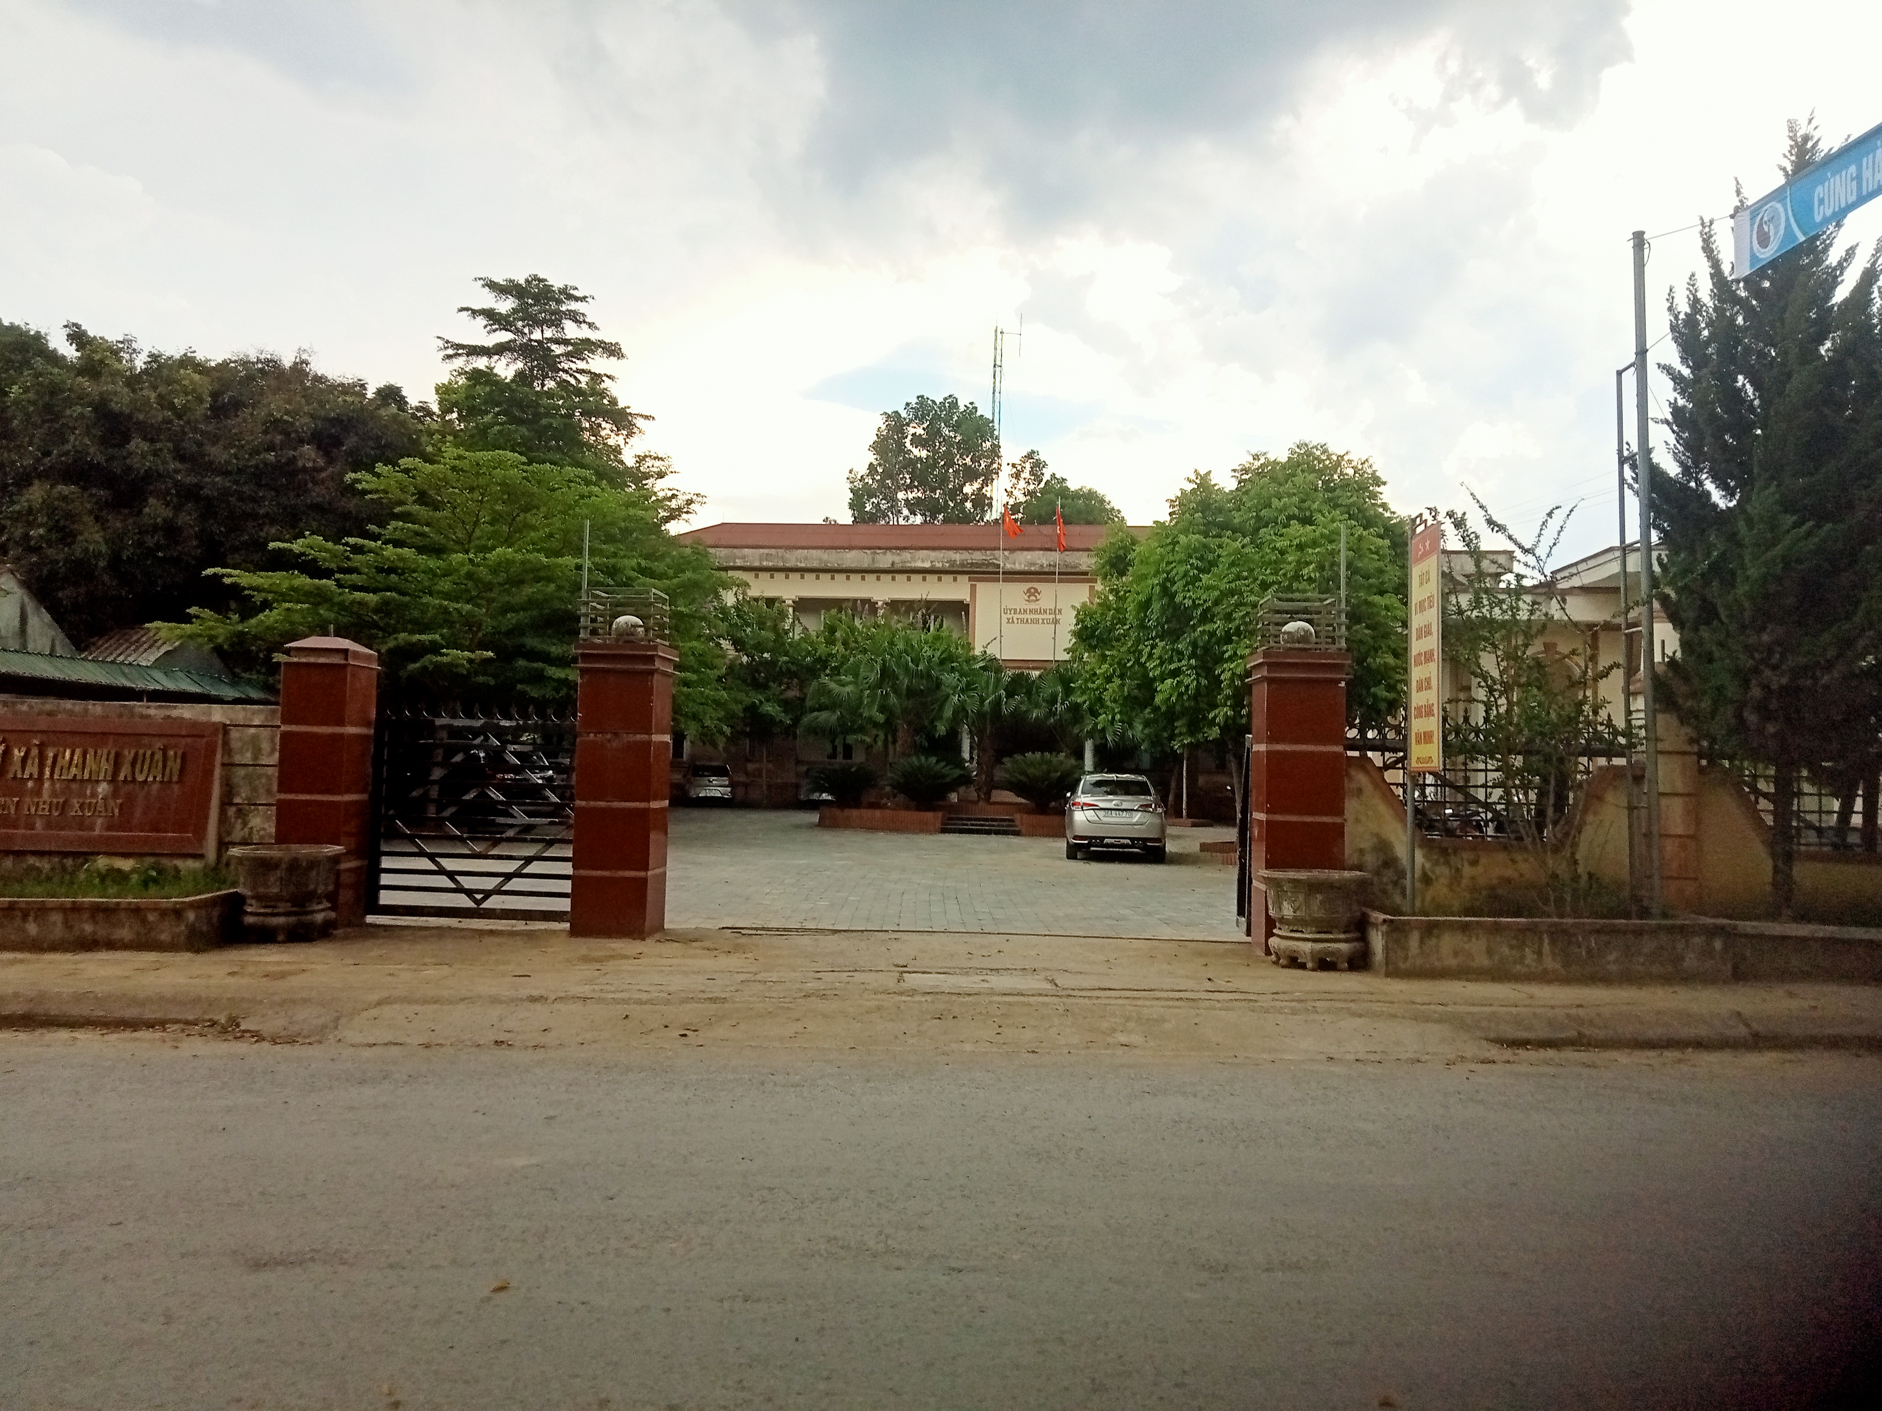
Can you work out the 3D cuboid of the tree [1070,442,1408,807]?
[{"bbox_3d":[5.385,-0.892,27.333,6.000,7.300,5.800,1,-2,4],"label":"tree"}]

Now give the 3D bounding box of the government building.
[{"bbox_3d":[3.687,-1.629,58.701,32.000,11.000,8.500,1,-2,4],"label":"government building"}]

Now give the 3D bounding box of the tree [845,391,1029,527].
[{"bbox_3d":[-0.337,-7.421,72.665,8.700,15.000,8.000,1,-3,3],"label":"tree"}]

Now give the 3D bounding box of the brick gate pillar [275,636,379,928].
[{"bbox_3d":[-5.689,0.739,14.149,0.650,2.680,0.660,1,-2,4],"label":"brick gate pillar"}]

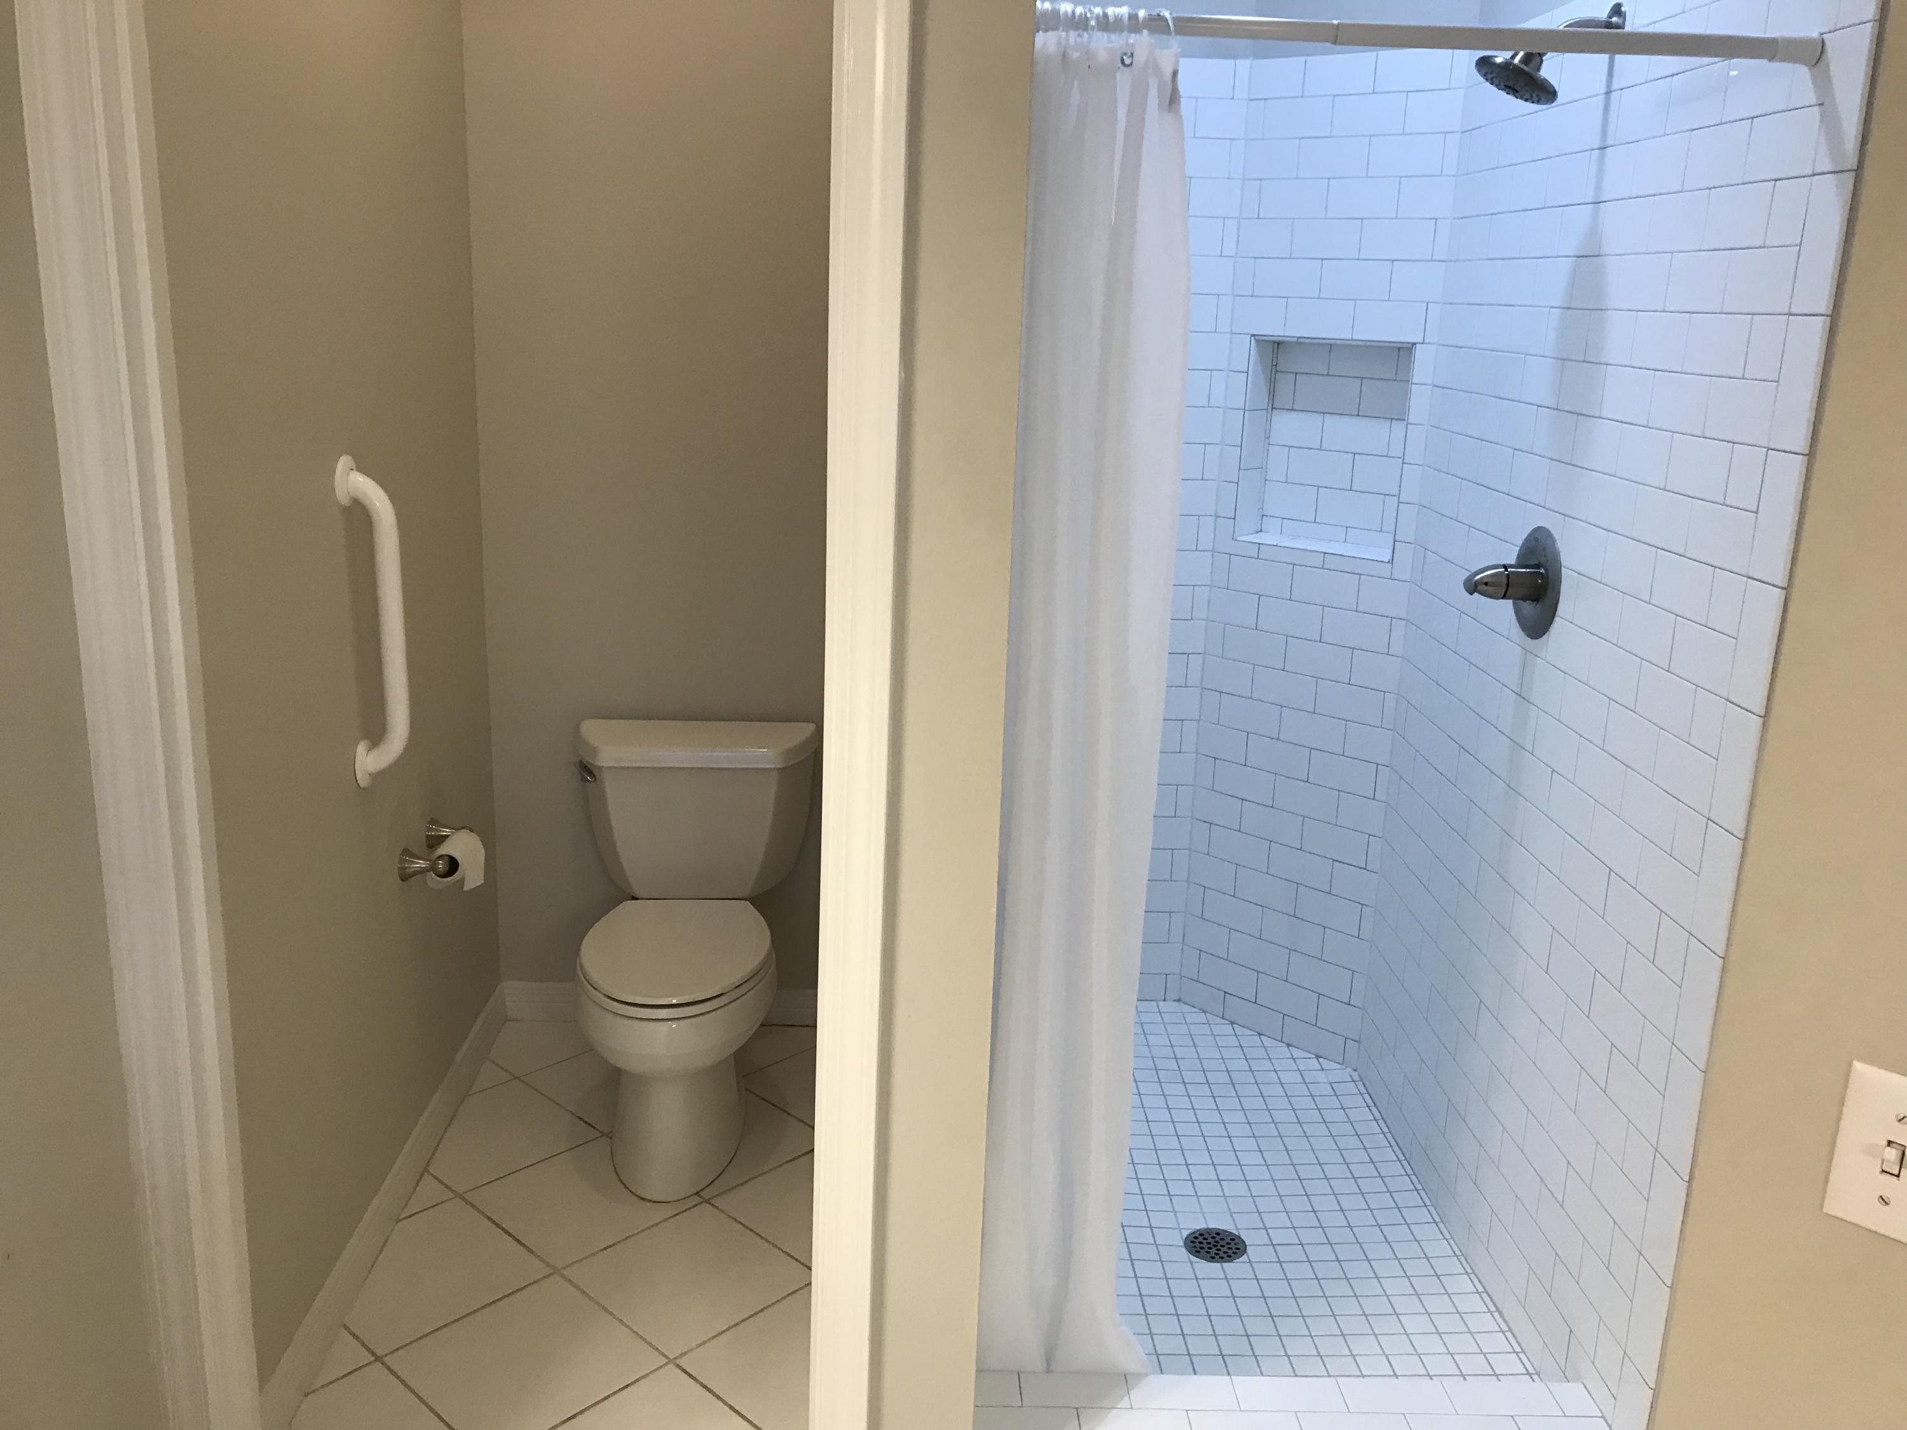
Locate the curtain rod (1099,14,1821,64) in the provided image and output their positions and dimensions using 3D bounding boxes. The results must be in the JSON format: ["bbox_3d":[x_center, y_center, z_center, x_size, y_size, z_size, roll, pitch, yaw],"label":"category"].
[{"bbox_3d":[0.531,-0.765,1.734,0.905,0.032,0.032,1,15,-2],"label":"curtain rod"}]

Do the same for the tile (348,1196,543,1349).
[{"bbox_3d":[-0.875,0.921,2.542,0.303,0.010,0.303,15,20,41],"label":"tile"}]

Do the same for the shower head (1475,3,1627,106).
[{"bbox_3d":[0.867,-0.971,2.260,0.205,0.147,0.135,1,15,-2],"label":"shower head"}]

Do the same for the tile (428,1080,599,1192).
[{"bbox_3d":[-0.892,0.815,2.979,0.305,0.010,0.305,15,19,41],"label":"tile"}]

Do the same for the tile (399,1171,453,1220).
[{"bbox_3d":[-0.964,0.862,2.751,0.116,0.010,0.116,15,20,41],"label":"tile"}]

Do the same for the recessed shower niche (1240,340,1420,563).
[{"bbox_3d":[0.797,-0.566,3.245,0.376,0.434,0.095,15,20,41],"label":"recessed shower niche"}]

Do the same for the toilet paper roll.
[{"bbox_3d":[-0.904,0.264,2.798,0.078,0.090,0.104,2,14,-3],"label":"toilet paper roll"}]

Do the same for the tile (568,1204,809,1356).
[{"bbox_3d":[-0.439,0.938,2.572,0.305,0.010,0.305,15,19,41],"label":"tile"}]

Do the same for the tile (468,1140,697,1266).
[{"bbox_3d":[-0.665,0.876,2.776,0.305,0.010,0.305,15,19,41],"label":"tile"}]

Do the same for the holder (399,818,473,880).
[{"bbox_3d":[-0.927,0.243,2.791,0.082,0.058,0.222,2,14,-3],"label":"holder"}]

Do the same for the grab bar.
[{"bbox_3d":[-0.900,-0.138,2.422,0.080,0.530,0.077,2,14,-3],"label":"grab bar"}]

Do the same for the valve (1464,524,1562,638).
[{"bbox_3d":[0.889,-0.216,2.500,0.118,0.180,0.178,1,15,-2],"label":"valve"}]

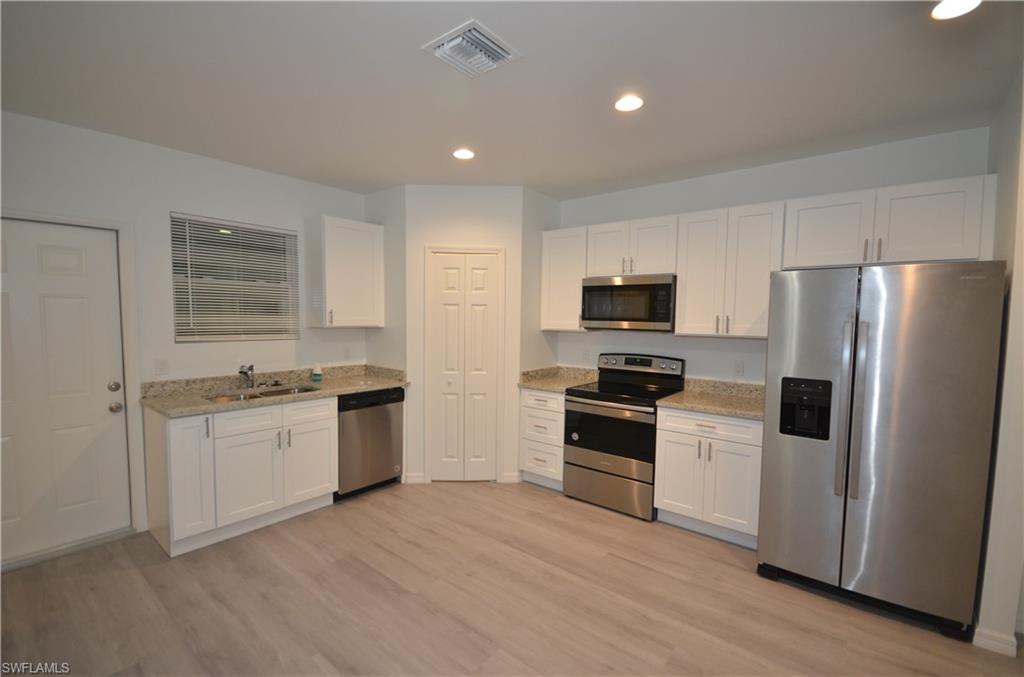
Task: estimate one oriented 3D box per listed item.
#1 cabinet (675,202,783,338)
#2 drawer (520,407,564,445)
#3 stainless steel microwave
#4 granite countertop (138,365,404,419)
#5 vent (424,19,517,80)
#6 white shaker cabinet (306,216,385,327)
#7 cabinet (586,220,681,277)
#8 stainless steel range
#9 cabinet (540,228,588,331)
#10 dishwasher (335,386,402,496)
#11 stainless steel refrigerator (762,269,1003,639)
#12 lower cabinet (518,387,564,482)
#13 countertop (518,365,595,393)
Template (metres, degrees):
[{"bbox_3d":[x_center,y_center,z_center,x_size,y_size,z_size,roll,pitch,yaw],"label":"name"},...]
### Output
[{"bbox_3d":[1.643,-0.474,3.206,0.687,0.918,0.325,3,4,36],"label":"cabinet"},{"bbox_3d":[0.411,0.750,3.864,0.448,0.288,0.500,3,3,38],"label":"drawer"},{"bbox_3d":[1.029,-0.290,3.573,0.758,0.422,0.413,3,3,38],"label":"stainless steel microwave"},{"bbox_3d":[-1.678,0.356,3.248,0.647,0.143,1.714,3,3,38],"label":"granite countertop"},{"bbox_3d":[-0.171,-1.238,1.862,0.303,0.028,0.304,3,4,36],"label":"vent"},{"bbox_3d":[-1.488,-0.567,3.840,0.325,0.918,0.555,3,4,39],"label":"white shaker cabinet"},{"bbox_3d":[1.056,-0.728,3.593,0.774,0.457,0.327,3,3,38],"label":"cabinet"},{"bbox_3d":[0.915,0.752,3.513,0.755,1.160,0.667,3,3,38],"label":"stainless steel range"},{"bbox_3d":[0.565,-0.530,4.001,0.467,0.918,0.325,3,4,36],"label":"cabinet"},{"bbox_3d":[-1.372,0.850,3.670,0.610,0.862,0.604,3,3,38],"label":"dishwasher"},{"bbox_3d":[1.998,0.514,2.425,0.905,1.768,0.900,3,3,38],"label":"stainless steel refrigerator"},{"bbox_3d":[0.450,0.856,3.962,0.451,0.820,0.620,3,4,36],"label":"lower cabinet"},{"bbox_3d":[0.444,0.374,3.927,0.465,0.143,0.650,3,4,36],"label":"countertop"}]

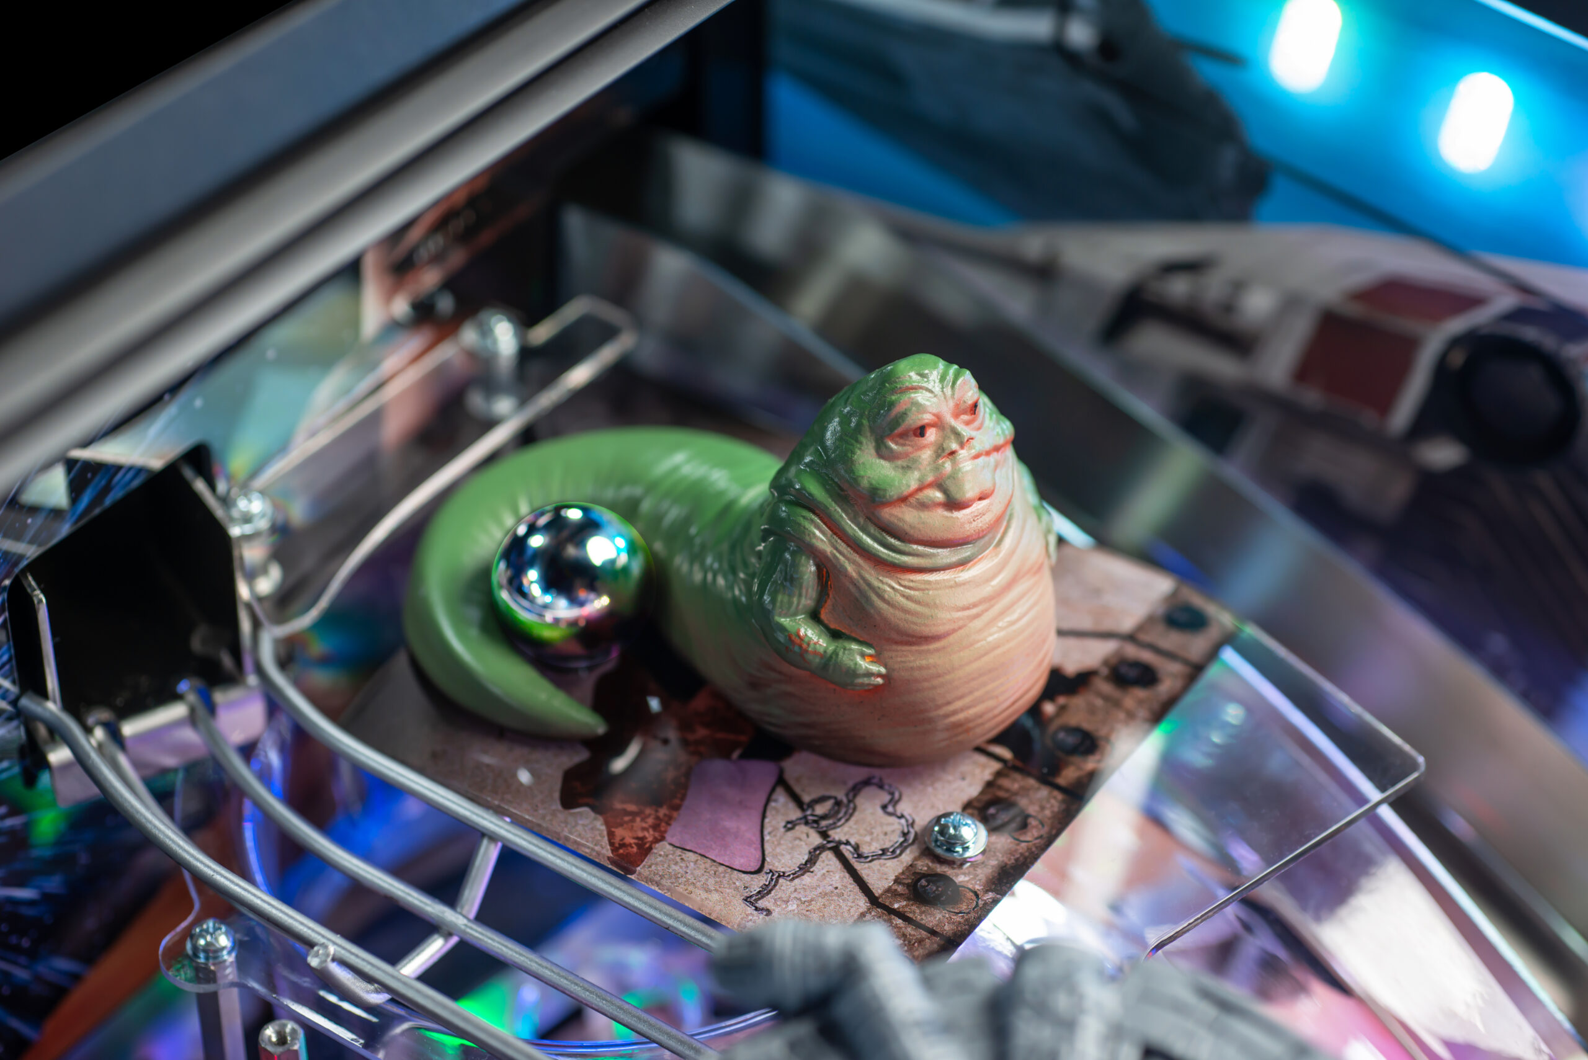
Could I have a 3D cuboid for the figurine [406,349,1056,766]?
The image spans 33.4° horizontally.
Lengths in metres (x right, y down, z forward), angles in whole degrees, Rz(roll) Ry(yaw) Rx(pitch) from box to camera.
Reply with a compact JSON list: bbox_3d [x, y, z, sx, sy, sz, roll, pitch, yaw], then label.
[{"bbox_3d":[-0.013,-0.003,0.426,0.085,0.062,0.101,-31,51,-32],"label":"figurine"}]

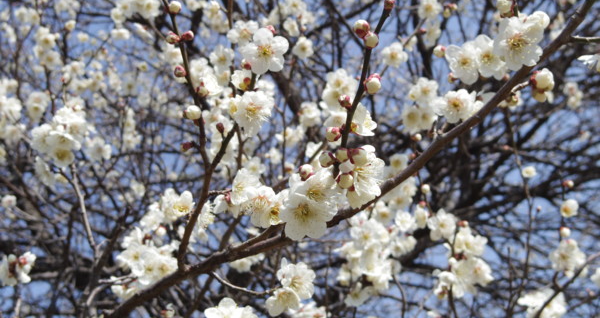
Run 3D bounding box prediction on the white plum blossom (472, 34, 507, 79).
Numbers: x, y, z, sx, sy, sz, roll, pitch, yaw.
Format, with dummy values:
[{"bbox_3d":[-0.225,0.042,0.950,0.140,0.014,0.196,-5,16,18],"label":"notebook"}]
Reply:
[{"bbox_3d":[0.098,-0.053,0.420,0.021,0.023,0.013,-2,11,6],"label":"white plum blossom"}]

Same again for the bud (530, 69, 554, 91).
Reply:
[{"bbox_3d":[0.127,-0.042,0.425,0.012,0.011,0.011,-6,0,24],"label":"bud"}]

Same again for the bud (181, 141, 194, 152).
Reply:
[{"bbox_3d":[-0.061,-0.007,0.440,0.008,0.006,0.006,-25,0,-18],"label":"bud"}]

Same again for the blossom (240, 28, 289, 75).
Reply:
[{"bbox_3d":[-0.019,-0.057,0.435,0.025,0.025,0.012,1,6,-3],"label":"blossom"}]

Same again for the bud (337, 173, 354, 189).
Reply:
[{"bbox_3d":[0.021,0.010,0.372,0.007,0.007,0.008,-9,0,-39],"label":"bud"}]

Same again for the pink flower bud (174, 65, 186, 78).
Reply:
[{"bbox_3d":[-0.065,-0.047,0.440,0.007,0.007,0.007,23,0,-40],"label":"pink flower bud"}]

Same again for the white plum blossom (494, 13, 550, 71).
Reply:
[{"bbox_3d":[0.110,-0.058,0.405,0.028,0.028,0.015,5,8,-12],"label":"white plum blossom"}]

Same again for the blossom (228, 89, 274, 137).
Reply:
[{"bbox_3d":[-0.027,-0.026,0.450,0.025,0.026,0.015,5,13,-13],"label":"blossom"}]

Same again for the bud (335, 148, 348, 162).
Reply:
[{"bbox_3d":[0.021,-0.002,0.405,0.007,0.007,0.007,-22,-33,0],"label":"bud"}]

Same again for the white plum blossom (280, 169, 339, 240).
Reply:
[{"bbox_3d":[0.004,0.021,0.375,0.027,0.031,0.018,3,8,-9],"label":"white plum blossom"}]

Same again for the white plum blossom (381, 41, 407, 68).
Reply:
[{"bbox_3d":[0.079,-0.088,0.680,0.023,0.022,0.012,0,11,0],"label":"white plum blossom"}]

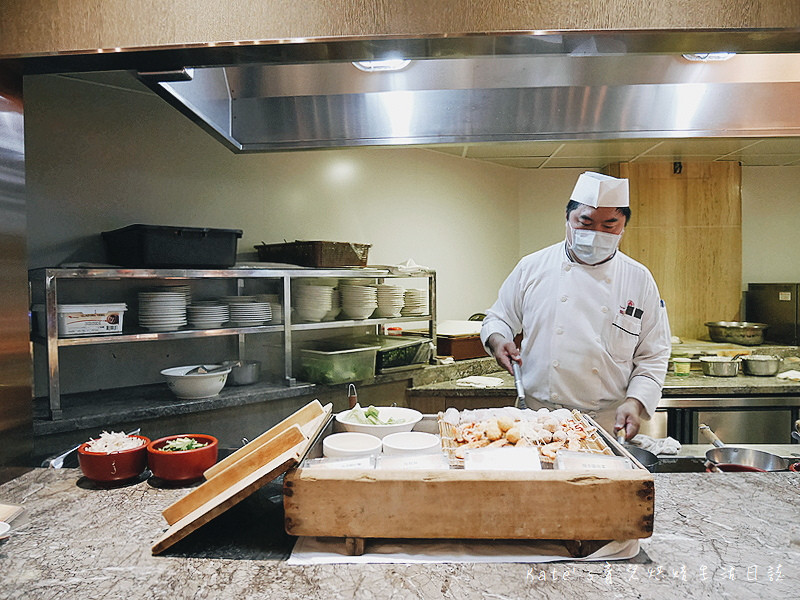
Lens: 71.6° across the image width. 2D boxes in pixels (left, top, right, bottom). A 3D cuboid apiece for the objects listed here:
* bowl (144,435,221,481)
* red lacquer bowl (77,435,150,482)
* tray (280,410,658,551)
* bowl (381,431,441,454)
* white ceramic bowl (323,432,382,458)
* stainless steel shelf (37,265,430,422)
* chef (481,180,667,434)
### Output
[{"bbox_3d":[-0.498,0.366,1.269,0.155,0.070,0.155,0,2,0],"label":"bowl"},{"bbox_3d":[-0.656,0.367,1.268,0.150,0.070,0.150,0,2,0],"label":"red lacquer bowl"},{"bbox_3d":[0.120,0.340,1.092,0.594,0.134,0.394,0,2,2],"label":"tray"},{"bbox_3d":[0.021,0.288,1.030,0.108,0.055,0.108,0,2,0],"label":"bowl"},{"bbox_3d":[-0.087,0.289,1.024,0.110,0.055,0.110,0,2,0],"label":"white ceramic bowl"},{"bbox_3d":[-0.680,0.120,2.776,1.920,0.553,0.490,-2,3,-40],"label":"stainless steel shelf"},{"bbox_3d":[0.505,0.493,1.621,0.550,1.700,0.460,0,2,14],"label":"chef"}]

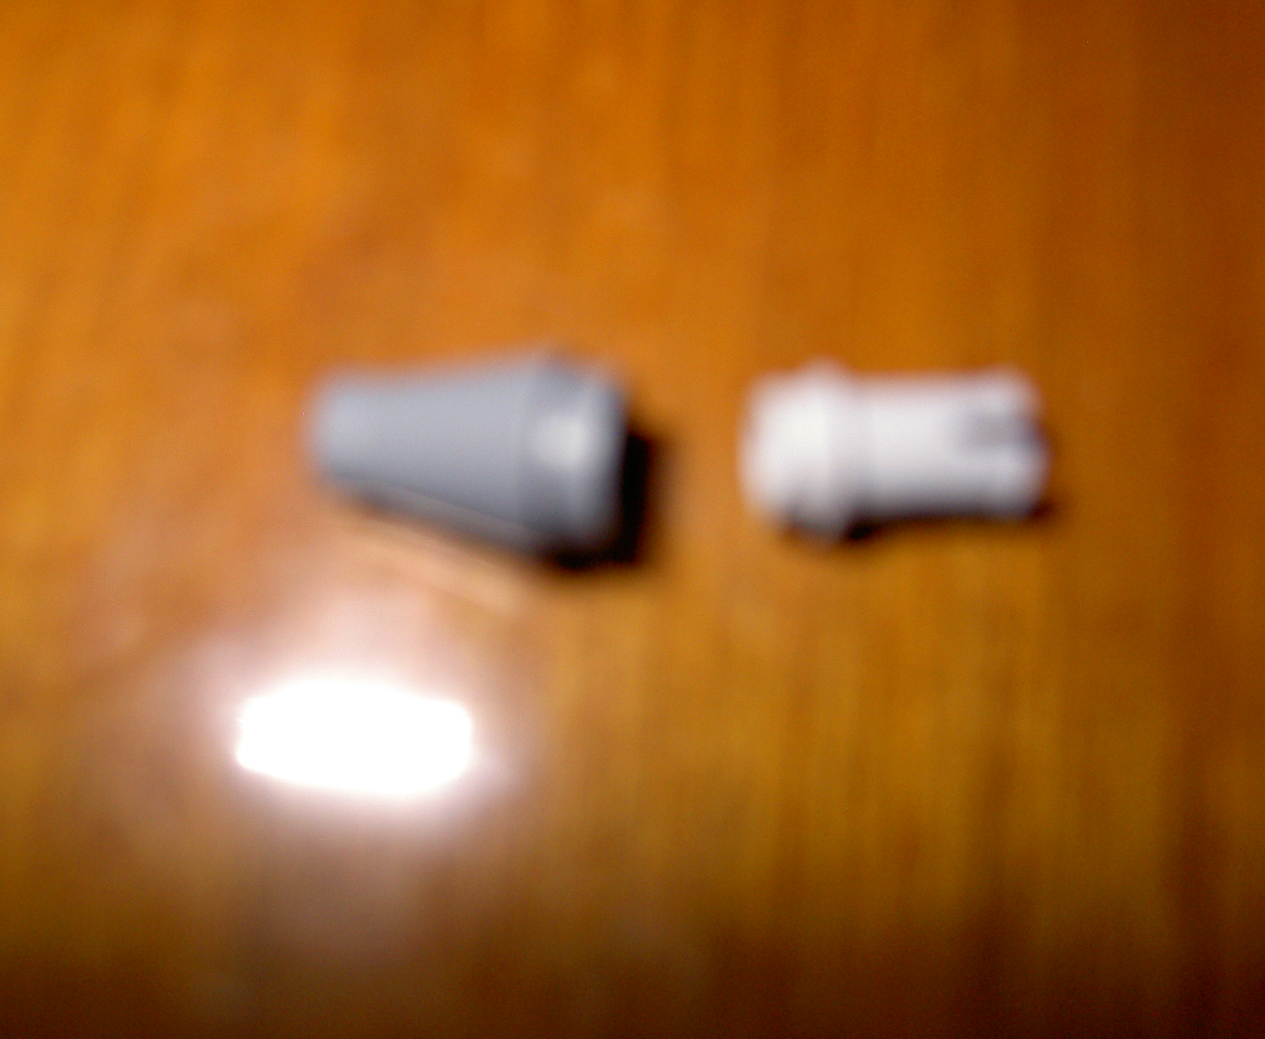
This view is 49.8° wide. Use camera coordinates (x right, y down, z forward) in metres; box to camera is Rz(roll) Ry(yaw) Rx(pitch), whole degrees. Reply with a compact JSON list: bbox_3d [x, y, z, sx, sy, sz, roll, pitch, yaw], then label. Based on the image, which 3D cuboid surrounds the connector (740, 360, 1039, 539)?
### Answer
[{"bbox_3d":[0.010,-0.002,0.052,0.010,0.006,0.006,0,73,2],"label":"connector"}]

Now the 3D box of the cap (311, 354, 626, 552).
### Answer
[{"bbox_3d":[-0.007,-0.003,0.053,0.011,0.008,0.008,7,73,16],"label":"cap"}]

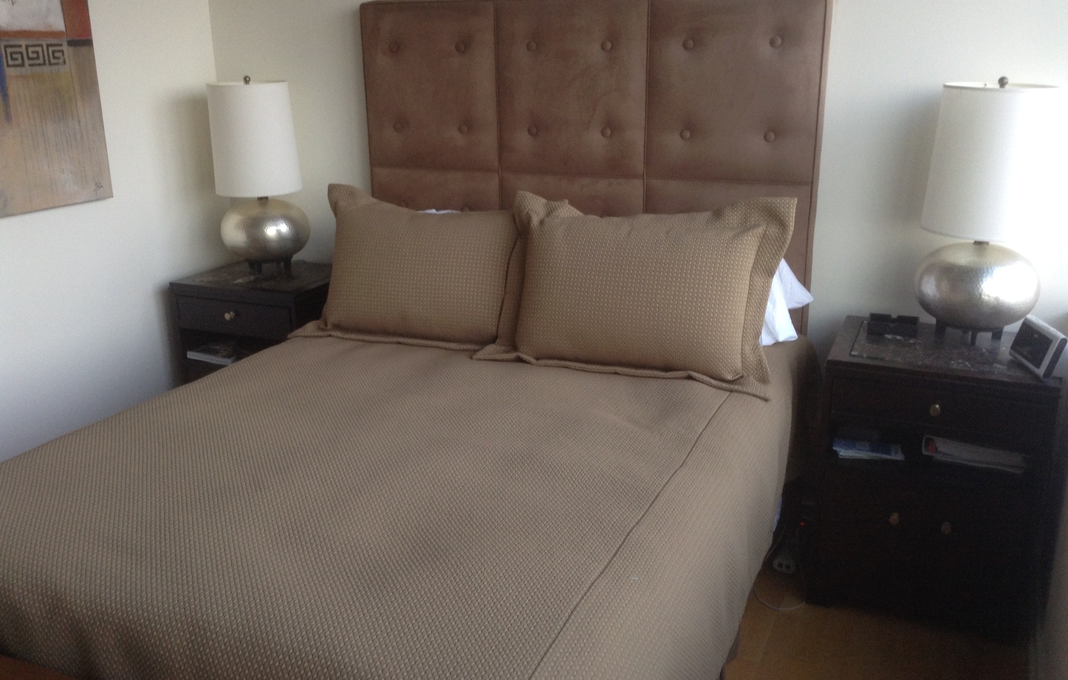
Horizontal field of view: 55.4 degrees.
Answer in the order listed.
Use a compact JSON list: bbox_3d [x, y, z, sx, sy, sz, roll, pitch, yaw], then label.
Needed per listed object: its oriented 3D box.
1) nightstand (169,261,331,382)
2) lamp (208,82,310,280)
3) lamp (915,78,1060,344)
[{"bbox_3d":[-0.971,0.111,3.877,0.555,0.738,0.455,6,18,22],"label":"nightstand"},{"bbox_3d":[-1.012,-0.601,3.733,0.319,0.710,0.319,6,18,22],"label":"lamp"},{"bbox_3d":[1.228,-0.348,2.768,0.319,0.710,0.319,6,18,22],"label":"lamp"}]

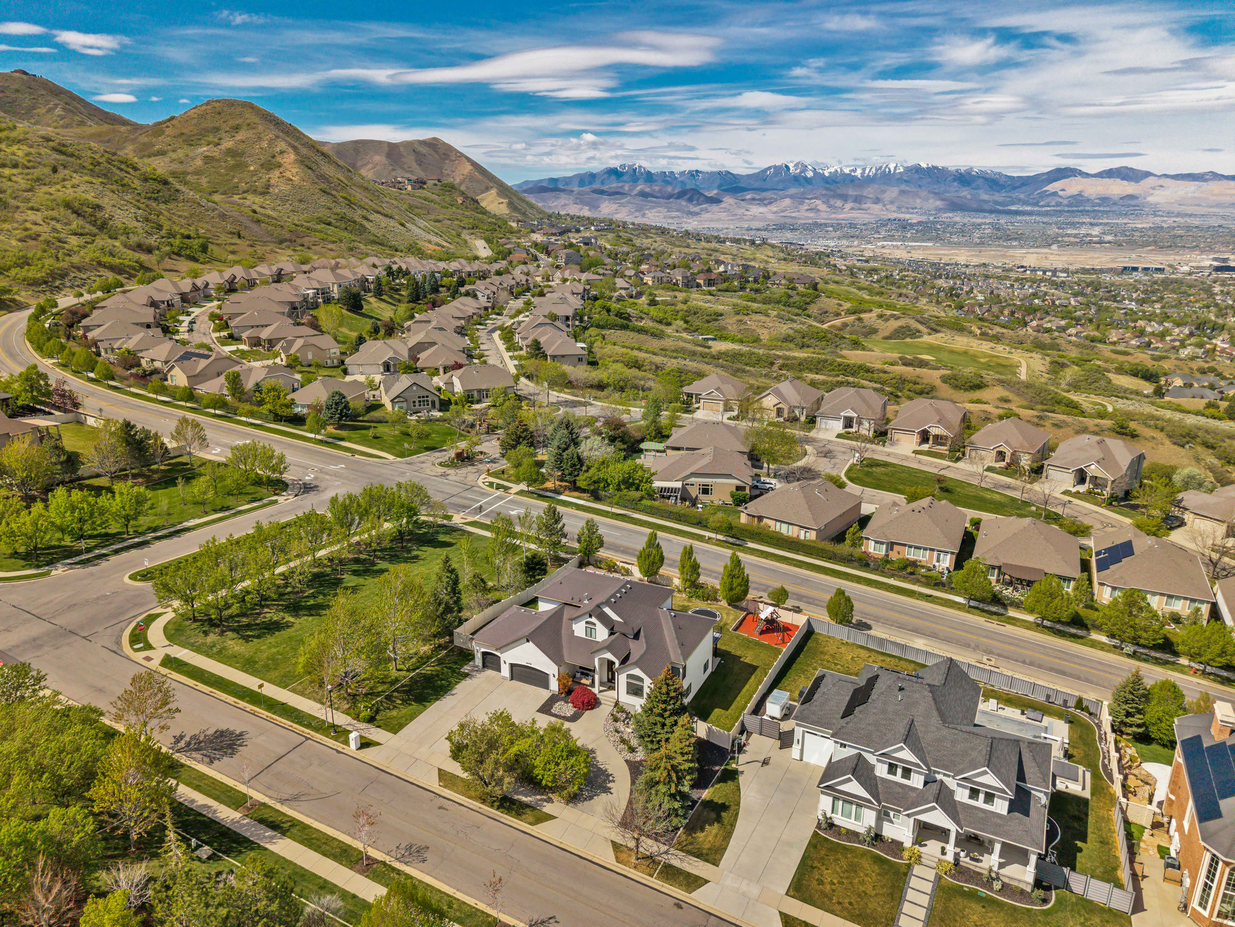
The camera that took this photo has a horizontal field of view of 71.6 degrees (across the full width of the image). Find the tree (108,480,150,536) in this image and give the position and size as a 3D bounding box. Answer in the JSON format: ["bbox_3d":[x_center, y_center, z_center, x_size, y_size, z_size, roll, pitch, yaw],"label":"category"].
[{"bbox_3d":[-65.740,6.170,114.840,5.880,7.450,5.880,0,17,0],"label":"tree"}]

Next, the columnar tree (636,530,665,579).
[{"bbox_3d":[4.503,13.038,121.555,3.700,7.400,3.700,0,17,0],"label":"columnar tree"}]

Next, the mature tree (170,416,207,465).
[{"bbox_3d":[-72.565,-3.822,144.505,6.100,8.500,6.100,0,17,0],"label":"mature tree"}]

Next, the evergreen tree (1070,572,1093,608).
[{"bbox_3d":[67.150,18.220,123.660,3.230,5.440,3.230,0,17,0],"label":"evergreen tree"}]

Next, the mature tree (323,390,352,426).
[{"bbox_3d":[-55.070,-10.850,167.820,5.580,7.370,5.580,0,17,0],"label":"mature tree"}]

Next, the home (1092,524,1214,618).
[{"bbox_3d":[75.070,14.160,120.890,13.600,7.900,17.500,8,19,25],"label":"home"}]

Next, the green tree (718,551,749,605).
[{"bbox_3d":[15.929,15.496,116.141,4.000,7.500,4.000,0,17,0],"label":"green tree"}]

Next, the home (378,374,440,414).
[{"bbox_3d":[-45.550,-16.830,187.440,11.700,7.300,22.500,-6,18,-20],"label":"home"}]

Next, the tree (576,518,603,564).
[{"bbox_3d":[-3.980,11.530,126.020,4.120,7.490,4.120,-1,17,-2],"label":"tree"}]

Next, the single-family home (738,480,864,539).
[{"bbox_3d":[31.210,6.660,145.490,14.400,7.500,17.300,13,22,36],"label":"single-family home"}]

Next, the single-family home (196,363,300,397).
[{"bbox_3d":[-78.923,-17.242,183.864,13.500,6.600,18.500,12,20,33],"label":"single-family home"}]

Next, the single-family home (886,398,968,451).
[{"bbox_3d":[71.960,-10.350,197.500,14.500,7.600,25.300,10,19,28],"label":"single-family home"}]

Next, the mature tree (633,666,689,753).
[{"bbox_3d":[4.180,22.690,80.700,5.440,8.010,5.440,0,17,0],"label":"mature tree"}]

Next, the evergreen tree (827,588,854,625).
[{"bbox_3d":[28.590,18.270,109.830,3.590,5.190,3.590,5,18,15],"label":"evergreen tree"}]

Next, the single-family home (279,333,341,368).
[{"bbox_3d":[-97.700,-35.000,268.490,12.000,9.000,16.500,14,22,38],"label":"single-family home"}]

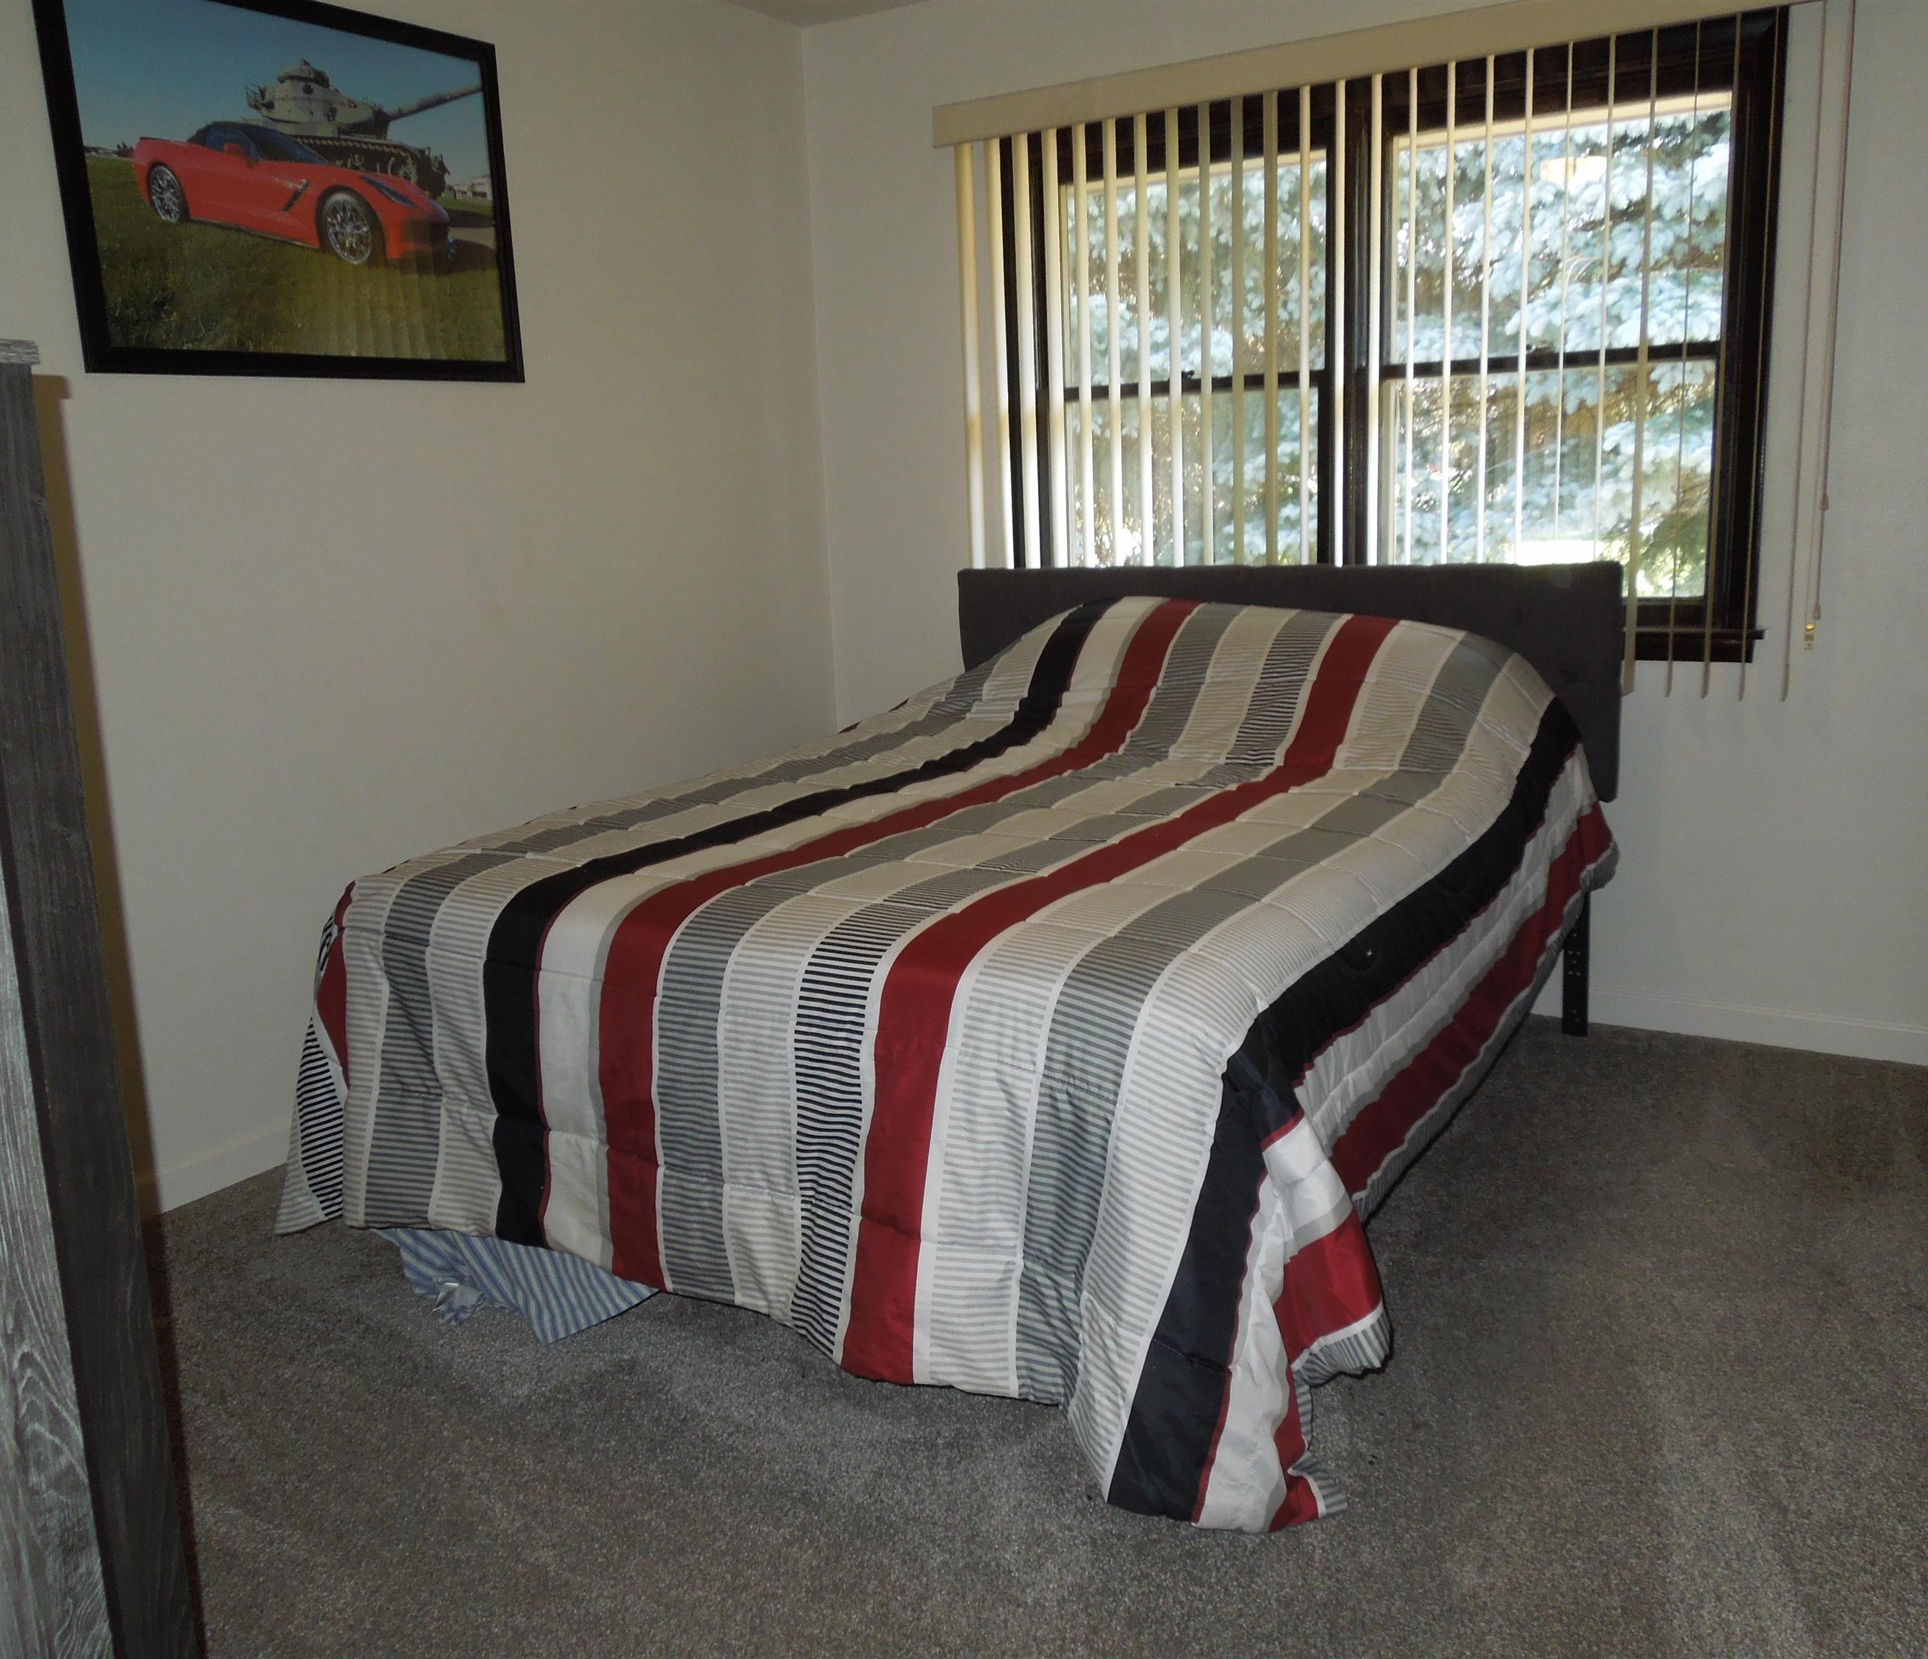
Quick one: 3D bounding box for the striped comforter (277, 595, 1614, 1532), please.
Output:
[{"bbox_3d":[0.086,0.124,3.048,1.850,0.985,1.940,5,15,31],"label":"striped comforter"}]

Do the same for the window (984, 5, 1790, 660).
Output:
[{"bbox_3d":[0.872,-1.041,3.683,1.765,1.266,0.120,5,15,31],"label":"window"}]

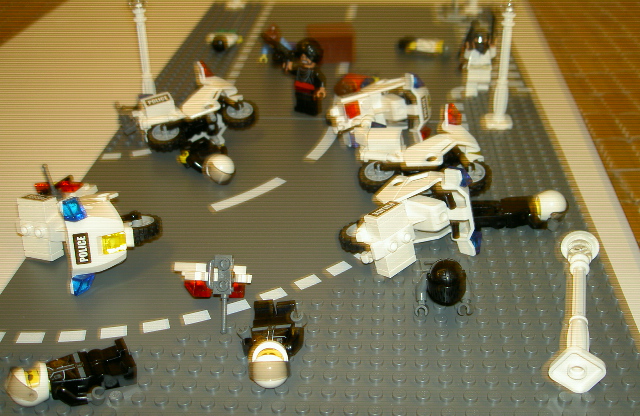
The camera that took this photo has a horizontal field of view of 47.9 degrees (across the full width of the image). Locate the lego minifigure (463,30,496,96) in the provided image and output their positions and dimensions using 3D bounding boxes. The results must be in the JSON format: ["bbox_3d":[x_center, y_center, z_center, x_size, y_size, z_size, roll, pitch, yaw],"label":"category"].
[{"bbox_3d":[0.101,-0.093,0.460,0.022,0.040,0.015,-4,32,-3],"label":"lego minifigure"}]

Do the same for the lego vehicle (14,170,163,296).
[{"bbox_3d":[-0.100,0.005,0.301,0.063,0.043,0.048,7,24,13],"label":"lego vehicle"}]

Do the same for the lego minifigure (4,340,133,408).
[{"bbox_3d":[-0.084,0.055,0.241,0.043,0.014,0.021,-10,28,-21],"label":"lego minifigure"}]

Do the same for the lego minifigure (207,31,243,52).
[{"bbox_3d":[-0.073,-0.131,0.553,0.025,0.013,0.036,3,31,6],"label":"lego minifigure"}]

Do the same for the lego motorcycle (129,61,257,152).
[{"bbox_3d":[-0.077,-0.064,0.419,0.066,0.038,0.046,-19,45,-27],"label":"lego motorcycle"}]

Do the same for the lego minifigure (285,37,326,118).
[{"bbox_3d":[-0.008,-0.079,0.433,0.024,0.045,0.016,17,36,26],"label":"lego minifigure"}]

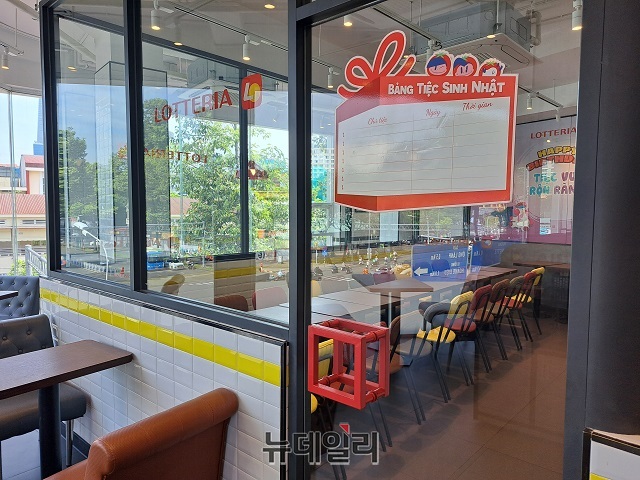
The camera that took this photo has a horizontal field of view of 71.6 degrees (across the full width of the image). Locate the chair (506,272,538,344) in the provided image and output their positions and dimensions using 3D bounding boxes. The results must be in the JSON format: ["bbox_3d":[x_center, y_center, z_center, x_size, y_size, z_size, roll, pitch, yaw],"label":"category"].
[{"bbox_3d":[2.223,0.787,5.197,0.480,0.810,0.450,3,4,41],"label":"chair"}]

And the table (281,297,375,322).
[{"bbox_3d":[0.053,0.904,3.571,0.620,0.750,0.460,3,4,41],"label":"table"}]

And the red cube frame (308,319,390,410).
[{"bbox_3d":[0.088,0.377,1.385,0.207,0.208,0.139,3,4,41],"label":"red cube frame"}]

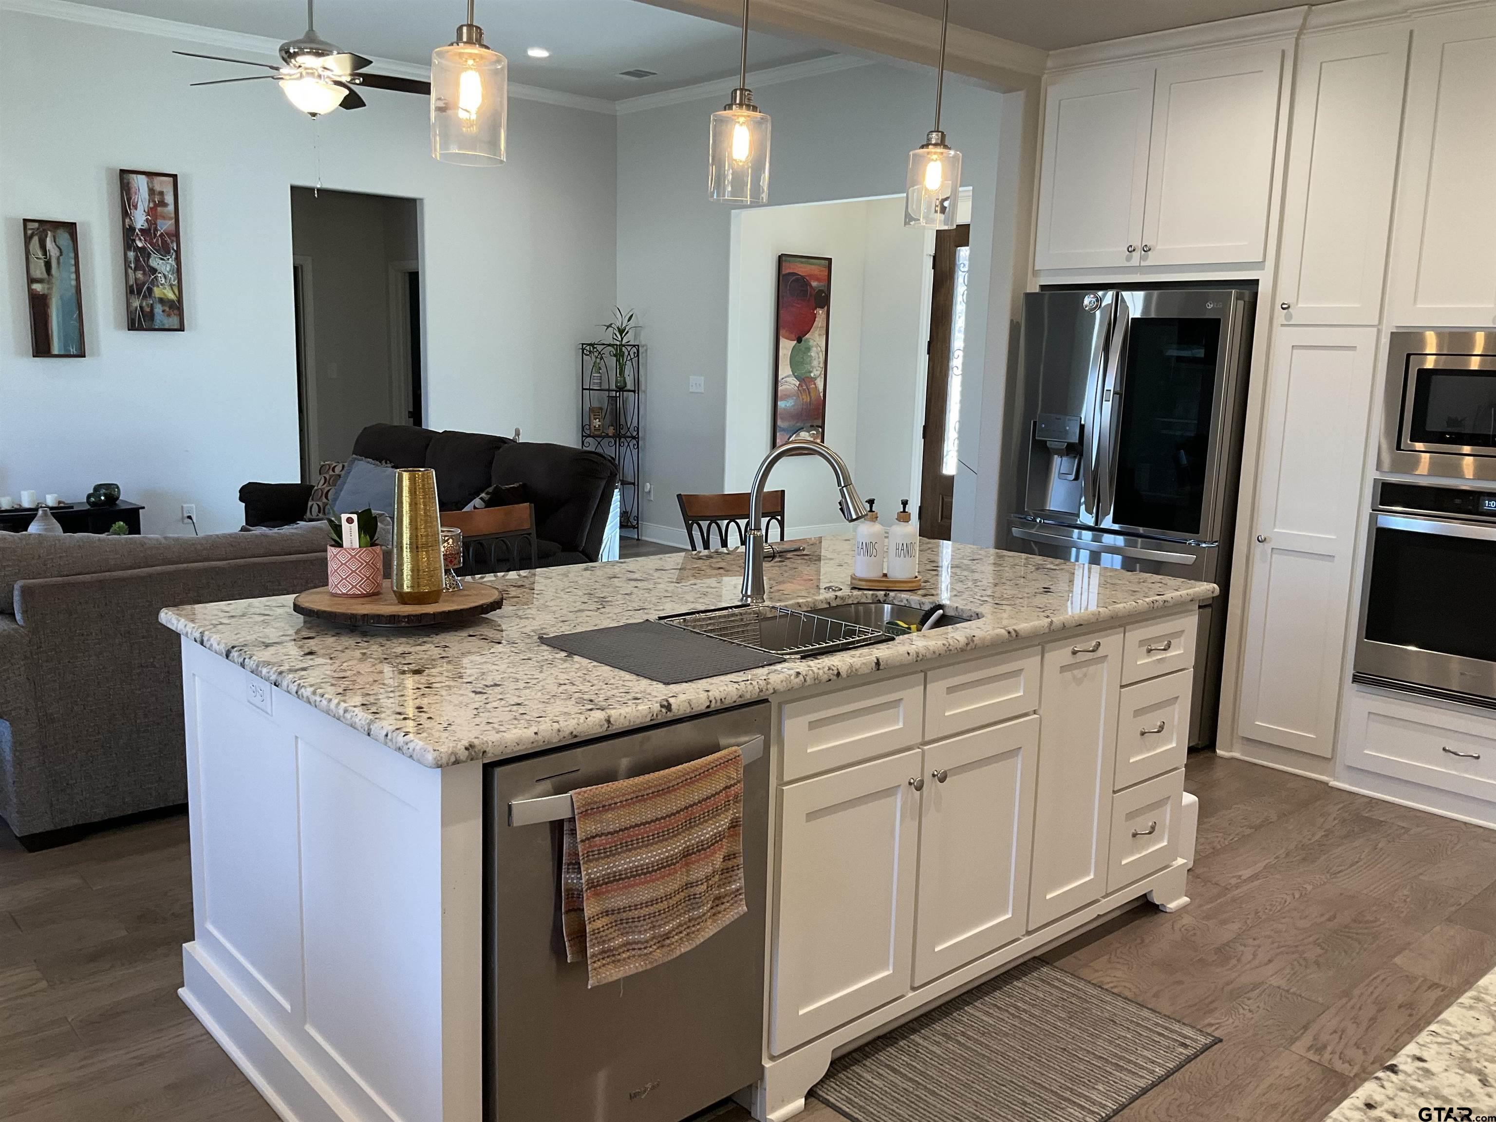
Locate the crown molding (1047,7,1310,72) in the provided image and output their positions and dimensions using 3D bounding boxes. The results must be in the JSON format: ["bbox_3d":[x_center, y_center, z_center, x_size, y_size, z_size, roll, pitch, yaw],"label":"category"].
[{"bbox_3d":[1.590,-1.968,4.789,0.085,0.085,1.110,-7,13,-42],"label":"crown molding"}]

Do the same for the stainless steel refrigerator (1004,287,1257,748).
[{"bbox_3d":[1.694,-0.201,5.247,0.820,1.775,0.912,-7,13,-42],"label":"stainless steel refrigerator"}]

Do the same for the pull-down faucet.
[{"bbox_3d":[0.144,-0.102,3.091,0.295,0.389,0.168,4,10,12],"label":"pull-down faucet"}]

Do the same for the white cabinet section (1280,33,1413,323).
[{"bbox_3d":[2.312,-1.368,4.617,0.560,1.000,0.378,-7,13,-41],"label":"white cabinet section"}]

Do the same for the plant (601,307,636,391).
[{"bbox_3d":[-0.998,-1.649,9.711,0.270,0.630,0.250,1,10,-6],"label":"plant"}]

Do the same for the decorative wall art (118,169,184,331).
[{"bbox_3d":[-3.649,-1.896,7.696,0.333,0.949,0.035,-7,13,-42],"label":"decorative wall art"}]

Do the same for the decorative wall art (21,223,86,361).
[{"bbox_3d":[-4.070,-1.594,7.368,0.281,0.784,0.035,-7,13,-42],"label":"decorative wall art"}]

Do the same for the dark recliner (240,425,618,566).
[{"bbox_3d":[-1.722,-0.123,6.511,0.980,1.020,2.350,-7,13,-42],"label":"dark recliner"}]

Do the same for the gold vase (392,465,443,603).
[{"bbox_3d":[-0.718,-0.053,2.718,0.112,0.286,0.112,-1,10,-15],"label":"gold vase"}]

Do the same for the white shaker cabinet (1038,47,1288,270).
[{"bbox_3d":[1.792,-1.569,5.119,0.600,0.760,1.010,-7,13,-42],"label":"white shaker cabinet"}]

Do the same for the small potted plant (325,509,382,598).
[{"bbox_3d":[-0.877,-0.021,2.796,0.125,0.189,0.120,-1,10,-17],"label":"small potted plant"}]

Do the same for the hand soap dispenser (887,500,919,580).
[{"bbox_3d":[0.417,-0.061,3.362,0.072,0.206,0.074,0,10,-11],"label":"hand soap dispenser"}]

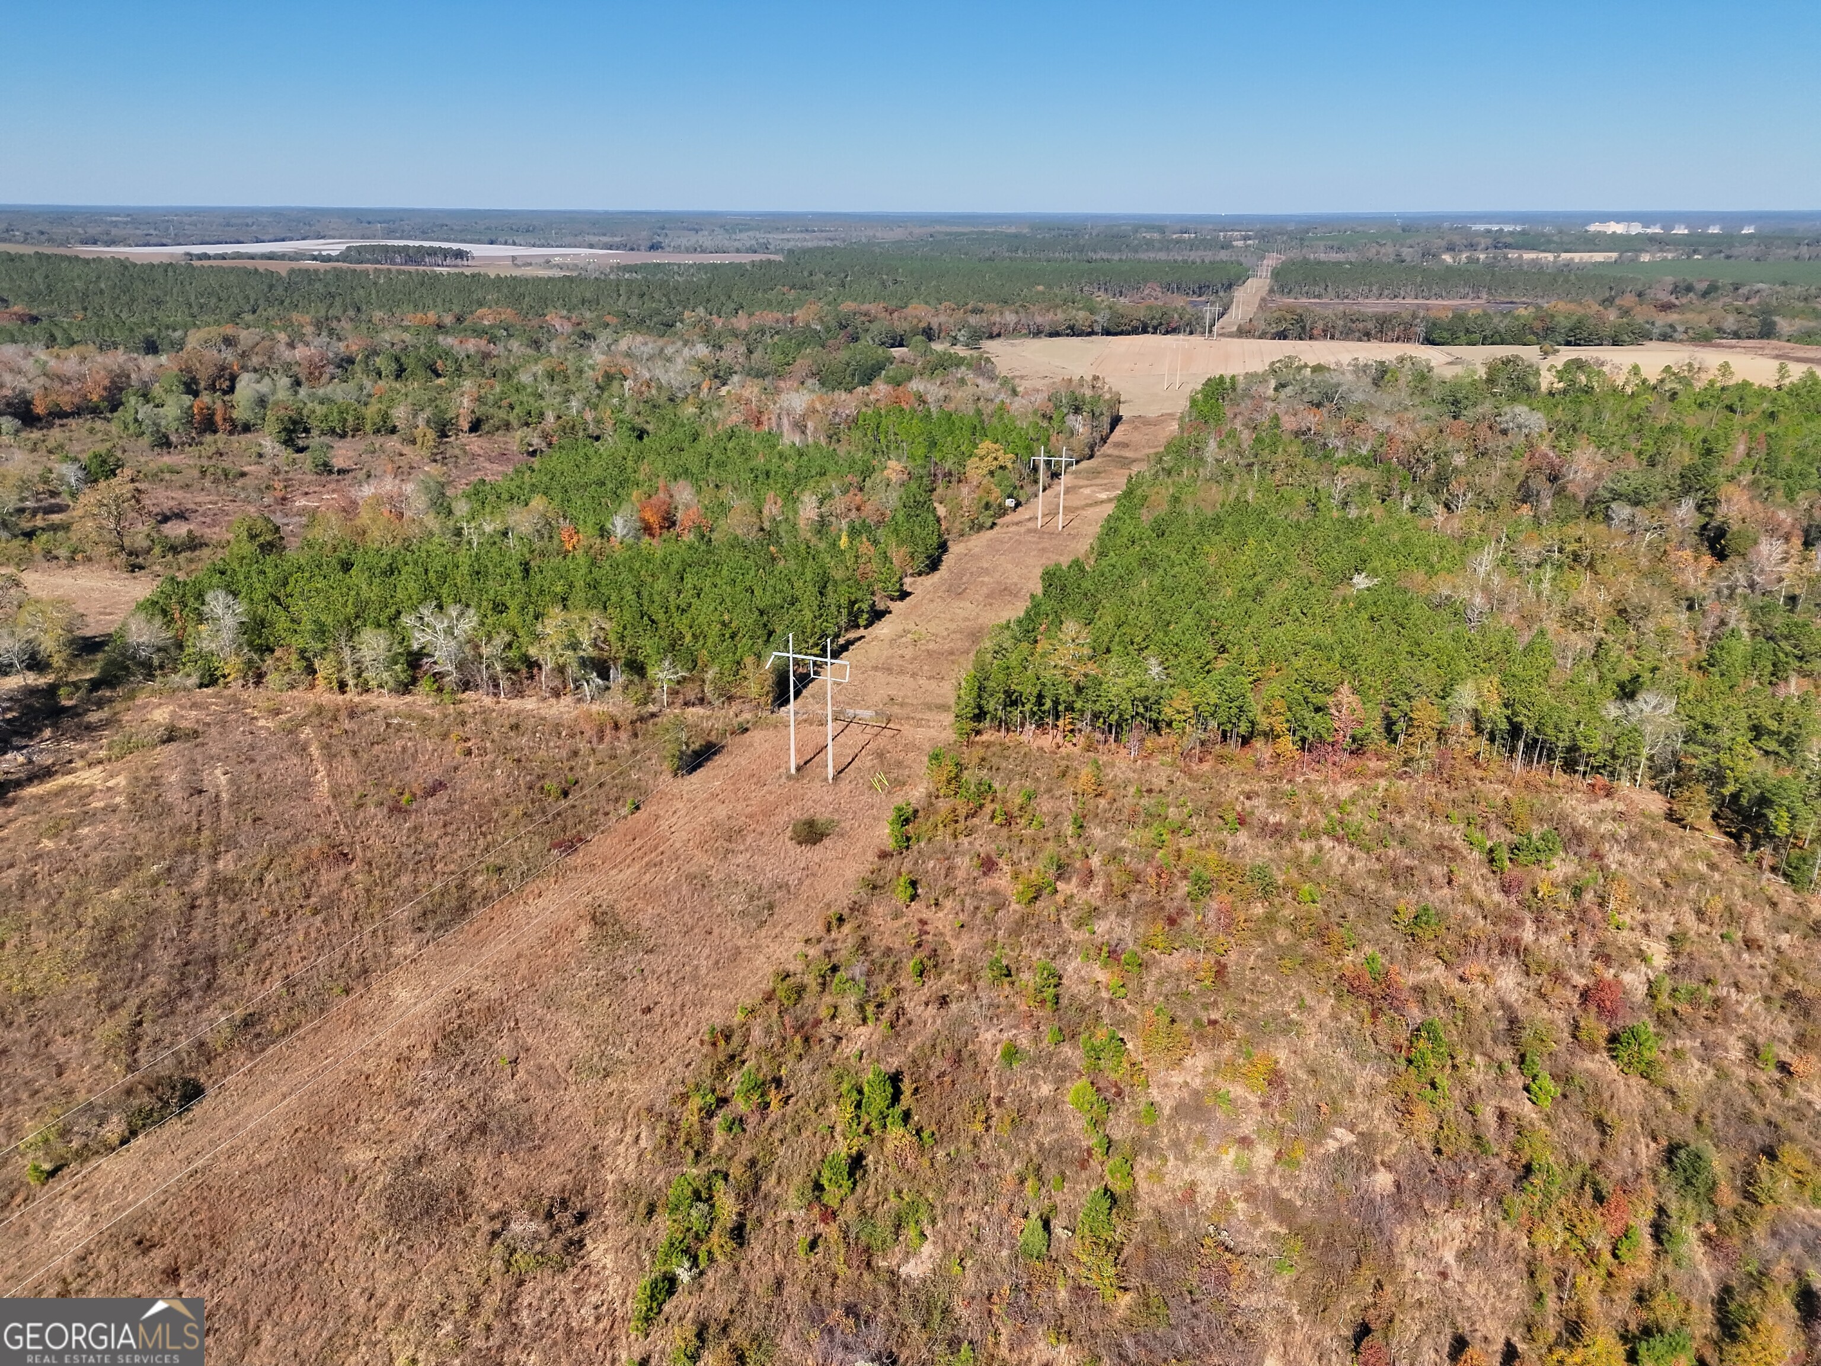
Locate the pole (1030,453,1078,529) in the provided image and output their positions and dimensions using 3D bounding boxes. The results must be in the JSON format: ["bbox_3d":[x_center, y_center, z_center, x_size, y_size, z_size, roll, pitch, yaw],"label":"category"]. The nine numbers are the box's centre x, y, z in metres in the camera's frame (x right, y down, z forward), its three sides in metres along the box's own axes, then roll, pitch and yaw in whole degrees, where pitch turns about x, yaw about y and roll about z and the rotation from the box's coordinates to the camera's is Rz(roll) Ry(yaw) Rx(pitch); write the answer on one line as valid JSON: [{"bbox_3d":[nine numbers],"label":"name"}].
[{"bbox_3d":[38.213,-52.241,339.964,12.000,22.580,0.800,6,22,16],"label":"pole"}]

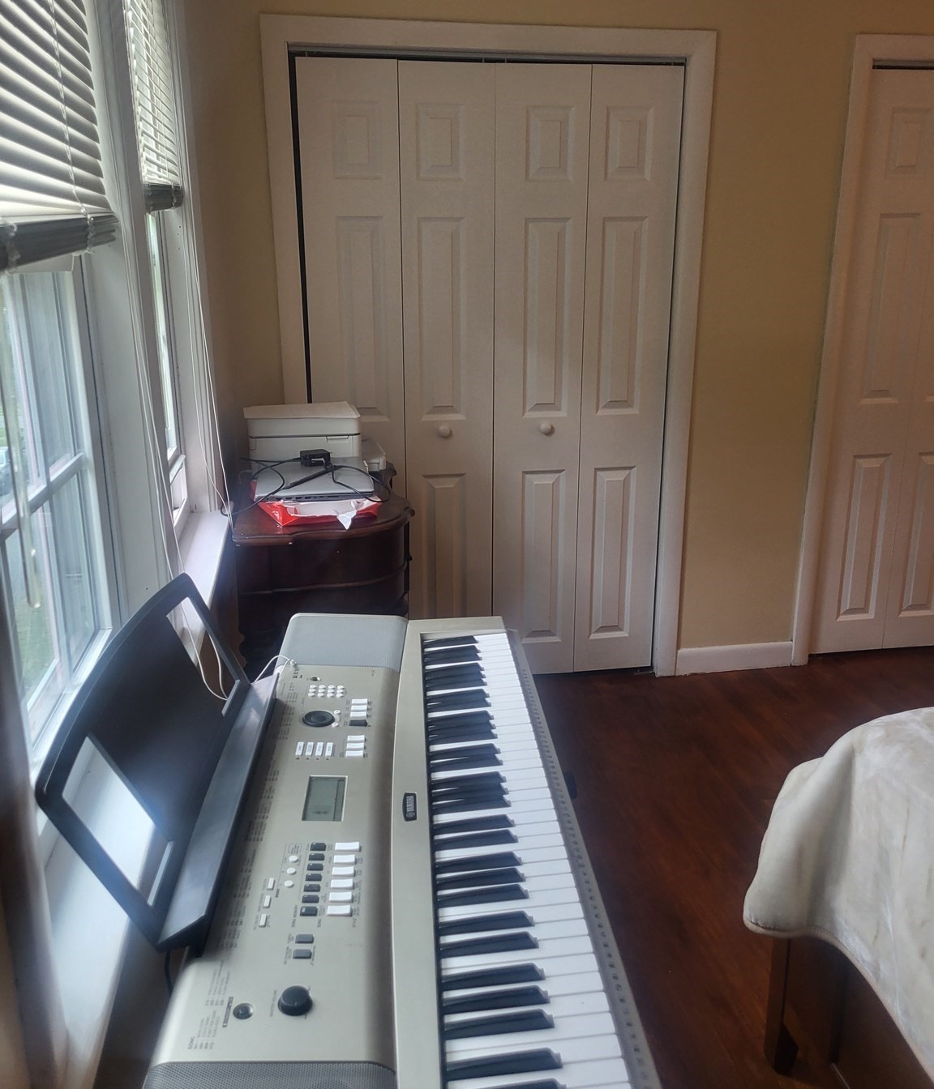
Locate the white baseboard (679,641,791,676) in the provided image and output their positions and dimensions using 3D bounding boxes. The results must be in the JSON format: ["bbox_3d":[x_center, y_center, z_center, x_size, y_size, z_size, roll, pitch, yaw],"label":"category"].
[{"bbox_3d":[0.998,0.423,3.483,0.445,0.096,0.016,-3,16,-8],"label":"white baseboard"}]

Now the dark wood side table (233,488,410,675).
[{"bbox_3d":[-0.366,0.277,2.605,0.435,0.875,0.840,-3,16,-8],"label":"dark wood side table"}]

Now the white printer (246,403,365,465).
[{"bbox_3d":[-0.477,-0.312,2.763,0.330,0.168,0.375,-3,17,-10],"label":"white printer"}]

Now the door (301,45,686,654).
[{"bbox_3d":[0.088,-0.488,3.105,1.186,2.007,0.035,-3,16,-8],"label":"door"}]

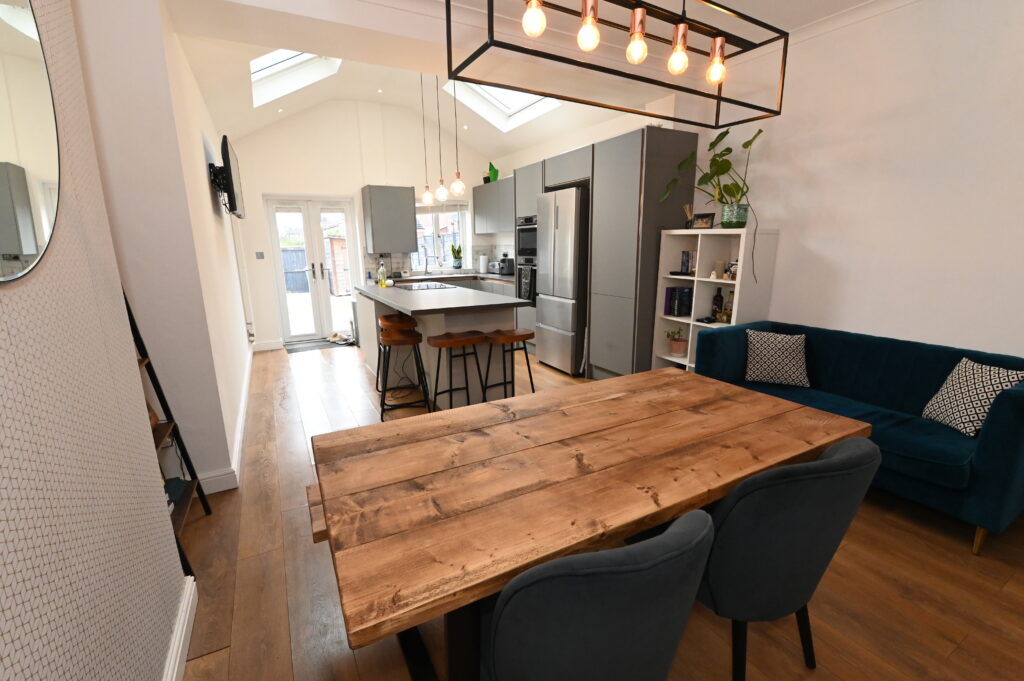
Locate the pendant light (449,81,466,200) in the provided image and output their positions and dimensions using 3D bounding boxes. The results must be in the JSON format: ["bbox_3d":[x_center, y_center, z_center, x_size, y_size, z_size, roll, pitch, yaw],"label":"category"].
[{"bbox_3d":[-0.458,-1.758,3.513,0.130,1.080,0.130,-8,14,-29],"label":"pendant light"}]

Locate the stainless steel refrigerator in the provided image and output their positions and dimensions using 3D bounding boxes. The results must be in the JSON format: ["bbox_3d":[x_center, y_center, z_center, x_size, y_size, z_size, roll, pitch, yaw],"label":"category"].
[{"bbox_3d":[0.744,-0.642,4.752,0.670,1.900,0.695,-8,14,-29],"label":"stainless steel refrigerator"}]

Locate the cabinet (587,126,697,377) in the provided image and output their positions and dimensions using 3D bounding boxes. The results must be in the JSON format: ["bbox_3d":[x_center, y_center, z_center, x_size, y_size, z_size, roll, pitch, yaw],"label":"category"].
[{"bbox_3d":[1.188,-0.686,4.070,0.603,2.273,0.689,-8,14,-29],"label":"cabinet"}]

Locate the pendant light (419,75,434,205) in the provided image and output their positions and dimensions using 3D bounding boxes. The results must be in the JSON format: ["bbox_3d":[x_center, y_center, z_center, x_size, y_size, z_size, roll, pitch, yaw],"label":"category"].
[{"bbox_3d":[-0.857,-1.998,4.183,0.112,1.250,0.112,-8,14,-29],"label":"pendant light"}]

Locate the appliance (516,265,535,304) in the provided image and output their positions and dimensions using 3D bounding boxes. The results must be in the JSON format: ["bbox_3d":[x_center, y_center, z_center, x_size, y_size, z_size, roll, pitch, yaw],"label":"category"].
[{"bbox_3d":[0.445,-0.711,5.341,0.550,0.545,0.595,-8,14,-29],"label":"appliance"}]

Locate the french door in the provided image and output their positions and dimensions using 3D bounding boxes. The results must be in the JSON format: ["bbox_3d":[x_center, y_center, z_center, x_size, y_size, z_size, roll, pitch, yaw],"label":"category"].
[{"bbox_3d":[-2.724,-0.947,5.965,1.050,1.925,0.090,-7,14,-29],"label":"french door"}]

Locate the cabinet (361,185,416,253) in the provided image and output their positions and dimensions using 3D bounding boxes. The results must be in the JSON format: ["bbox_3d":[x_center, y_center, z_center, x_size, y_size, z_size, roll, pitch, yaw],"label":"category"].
[{"bbox_3d":[-1.722,-1.694,6.042,0.613,0.880,0.390,-7,14,-29],"label":"cabinet"}]

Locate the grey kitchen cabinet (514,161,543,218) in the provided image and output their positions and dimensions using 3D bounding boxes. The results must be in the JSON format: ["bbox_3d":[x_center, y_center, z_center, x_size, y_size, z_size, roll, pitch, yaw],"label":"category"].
[{"bbox_3d":[0.463,-1.785,5.122,0.598,0.562,0.615,-8,14,-29],"label":"grey kitchen cabinet"}]

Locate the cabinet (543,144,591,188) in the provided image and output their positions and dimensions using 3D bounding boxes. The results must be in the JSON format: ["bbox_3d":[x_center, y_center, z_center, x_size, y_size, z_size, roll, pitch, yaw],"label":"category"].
[{"bbox_3d":[0.809,-1.786,4.473,0.580,0.281,0.775,-7,14,-29],"label":"cabinet"}]

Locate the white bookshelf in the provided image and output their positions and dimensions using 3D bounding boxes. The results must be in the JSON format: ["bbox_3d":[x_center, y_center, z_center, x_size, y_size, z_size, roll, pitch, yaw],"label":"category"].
[{"bbox_3d":[1.645,-0.164,3.584,0.390,1.470,0.770,-7,14,-29],"label":"white bookshelf"}]

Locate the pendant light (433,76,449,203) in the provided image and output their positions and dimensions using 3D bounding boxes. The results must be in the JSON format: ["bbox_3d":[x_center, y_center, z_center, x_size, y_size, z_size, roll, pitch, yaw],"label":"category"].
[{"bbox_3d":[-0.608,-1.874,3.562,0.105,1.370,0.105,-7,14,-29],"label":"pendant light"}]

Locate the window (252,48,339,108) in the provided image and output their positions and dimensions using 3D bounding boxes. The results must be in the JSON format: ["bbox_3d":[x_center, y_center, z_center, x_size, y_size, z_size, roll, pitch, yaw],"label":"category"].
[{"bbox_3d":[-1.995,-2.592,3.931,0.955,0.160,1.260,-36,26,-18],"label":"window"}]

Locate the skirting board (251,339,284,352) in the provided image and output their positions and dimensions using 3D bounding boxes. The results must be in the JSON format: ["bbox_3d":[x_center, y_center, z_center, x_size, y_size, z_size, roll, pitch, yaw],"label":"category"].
[{"bbox_3d":[-3.285,0.072,5.743,0.345,0.116,0.025,-7,14,-29],"label":"skirting board"}]

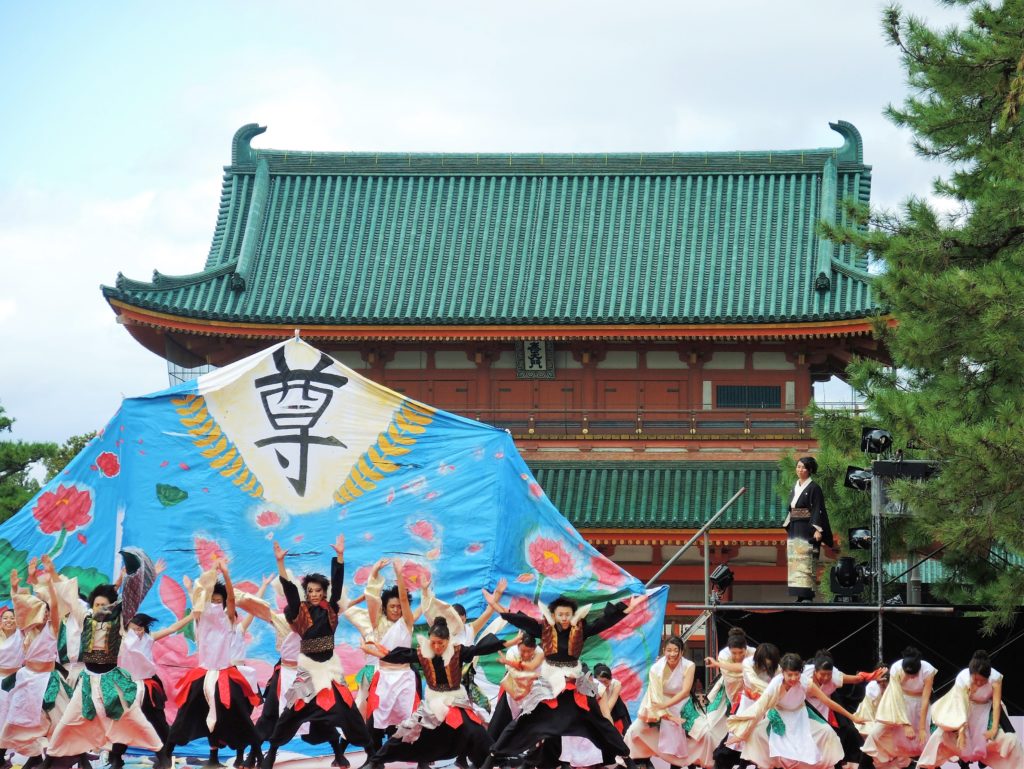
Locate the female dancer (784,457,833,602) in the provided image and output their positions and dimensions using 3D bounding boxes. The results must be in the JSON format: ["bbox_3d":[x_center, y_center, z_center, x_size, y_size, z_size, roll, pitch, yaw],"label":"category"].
[{"bbox_3d":[3.230,1.586,43.600,0.540,1.600,0.370,-3,-5,37],"label":"female dancer"}]

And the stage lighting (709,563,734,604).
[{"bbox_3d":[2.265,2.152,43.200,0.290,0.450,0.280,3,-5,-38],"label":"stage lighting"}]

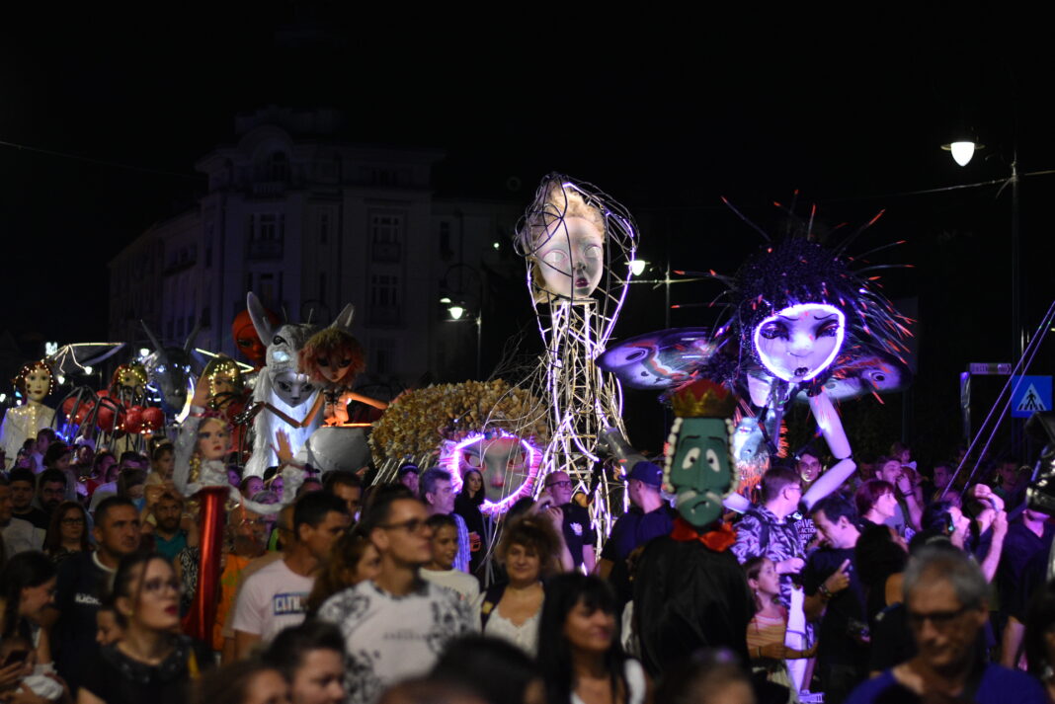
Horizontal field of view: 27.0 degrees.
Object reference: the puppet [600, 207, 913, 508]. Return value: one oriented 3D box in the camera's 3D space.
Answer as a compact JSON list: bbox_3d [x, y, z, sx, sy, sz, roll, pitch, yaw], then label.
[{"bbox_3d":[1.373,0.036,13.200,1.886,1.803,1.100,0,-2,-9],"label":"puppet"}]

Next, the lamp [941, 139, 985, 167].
[{"bbox_3d":[5.937,-2.723,30.000,0.593,0.377,0.590,0,-2,0],"label":"lamp"}]

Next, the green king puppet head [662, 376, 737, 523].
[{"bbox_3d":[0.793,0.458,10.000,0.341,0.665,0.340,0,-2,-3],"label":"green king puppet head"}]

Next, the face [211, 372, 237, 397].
[{"bbox_3d":[-3.374,0.363,24.500,0.308,0.308,0.220,0,-2,-7],"label":"face"}]

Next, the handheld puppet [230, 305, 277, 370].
[{"bbox_3d":[-3.058,-0.167,24.800,0.557,0.691,0.550,0,-2,-9],"label":"handheld puppet"}]

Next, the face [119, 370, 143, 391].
[{"bbox_3d":[-4.510,0.326,25.000,0.292,0.270,0.210,0,-2,-11],"label":"face"}]

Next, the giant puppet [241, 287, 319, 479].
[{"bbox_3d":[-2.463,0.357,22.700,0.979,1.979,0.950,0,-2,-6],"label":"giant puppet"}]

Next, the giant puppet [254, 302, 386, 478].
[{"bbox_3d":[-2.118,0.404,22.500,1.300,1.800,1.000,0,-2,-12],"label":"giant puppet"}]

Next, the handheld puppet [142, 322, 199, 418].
[{"bbox_3d":[-4.060,0.191,25.000,0.674,1.101,0.650,0,-2,-5],"label":"handheld puppet"}]

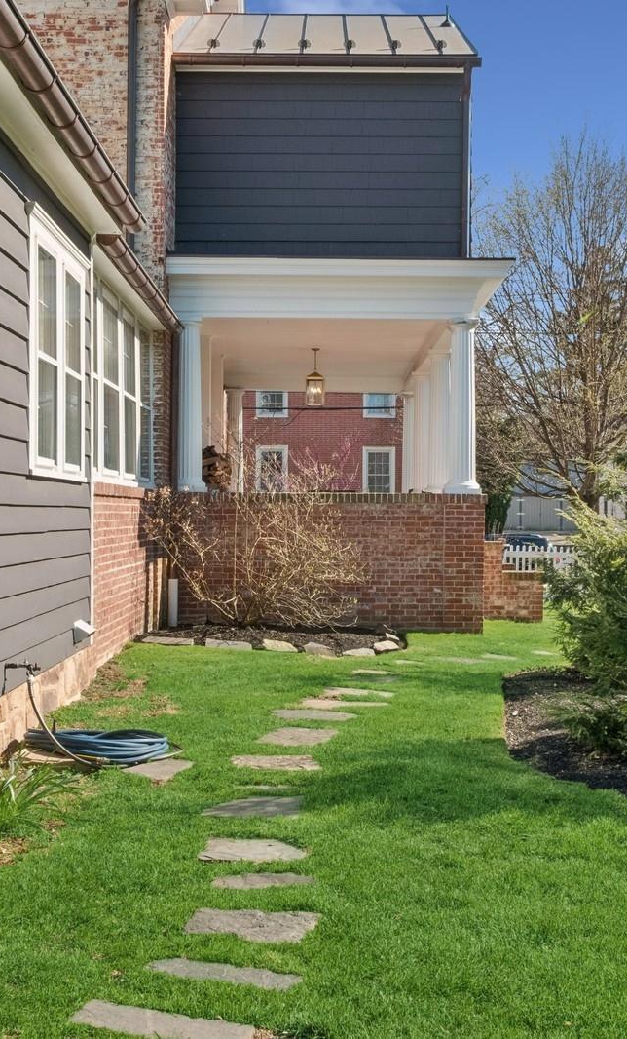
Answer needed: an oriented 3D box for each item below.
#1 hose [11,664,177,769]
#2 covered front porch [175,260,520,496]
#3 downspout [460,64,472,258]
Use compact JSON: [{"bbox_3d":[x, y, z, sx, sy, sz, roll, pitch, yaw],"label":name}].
[{"bbox_3d":[-1.200,1.055,7.100,0.930,0.500,0.800,0,0,0],"label":"hose"},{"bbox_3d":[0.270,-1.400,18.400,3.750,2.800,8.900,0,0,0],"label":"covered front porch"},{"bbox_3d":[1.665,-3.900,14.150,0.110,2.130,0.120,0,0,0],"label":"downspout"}]

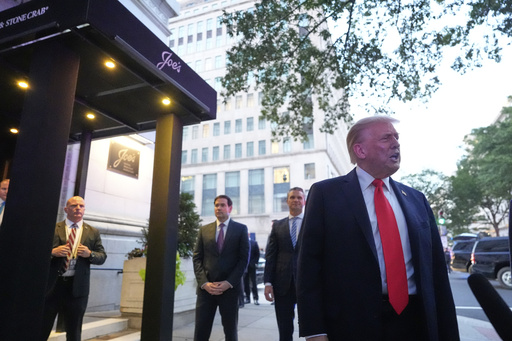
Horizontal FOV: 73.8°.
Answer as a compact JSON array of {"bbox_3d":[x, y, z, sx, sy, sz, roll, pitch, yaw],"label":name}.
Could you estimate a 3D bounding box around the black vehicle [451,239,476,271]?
[{"bbox_3d":[13.325,4.700,18.353,5.350,1.900,2.020,-6,-16,21],"label":"black vehicle"}]

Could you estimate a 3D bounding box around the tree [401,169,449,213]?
[{"bbox_3d":[19.478,5.334,38.436,7.300,11.000,7.300,-6,-16,21],"label":"tree"}]

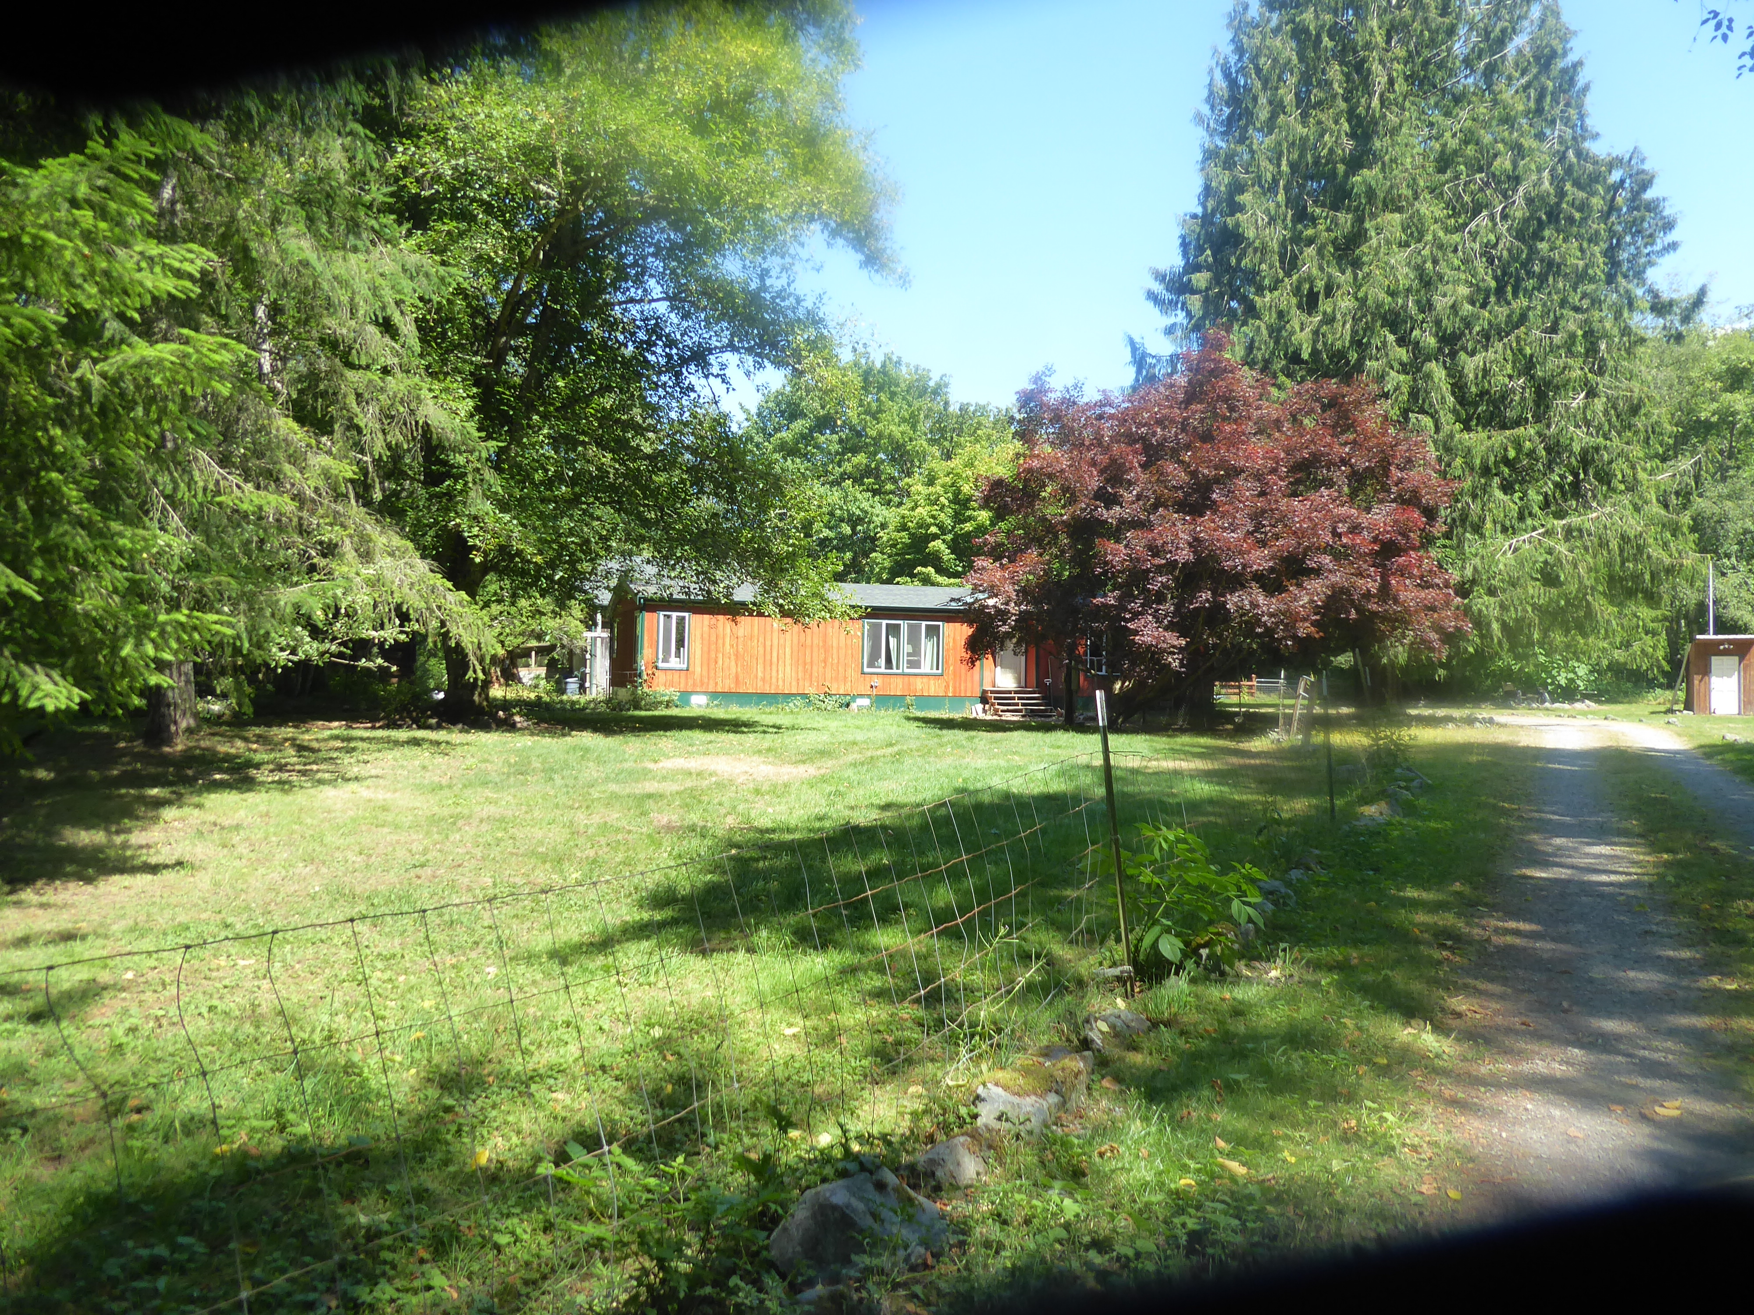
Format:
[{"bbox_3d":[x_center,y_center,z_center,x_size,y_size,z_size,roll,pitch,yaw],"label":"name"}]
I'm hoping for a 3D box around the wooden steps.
[{"bbox_3d":[4.330,1.420,38.350,1.620,0.920,1.450,1,0,-17],"label":"wooden steps"}]

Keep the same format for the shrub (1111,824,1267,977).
[{"bbox_3d":[1.440,1.060,5.820,0.710,0.710,0.680,1,0,0],"label":"shrub"}]

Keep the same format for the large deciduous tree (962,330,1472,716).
[{"bbox_3d":[8.950,-3.300,33.500,13.200,10.300,12.000,1,0,0],"label":"large deciduous tree"}]

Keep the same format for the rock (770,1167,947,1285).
[{"bbox_3d":[-0.045,1.310,3.020,0.420,0.220,0.330,1,0,0],"label":"rock"}]

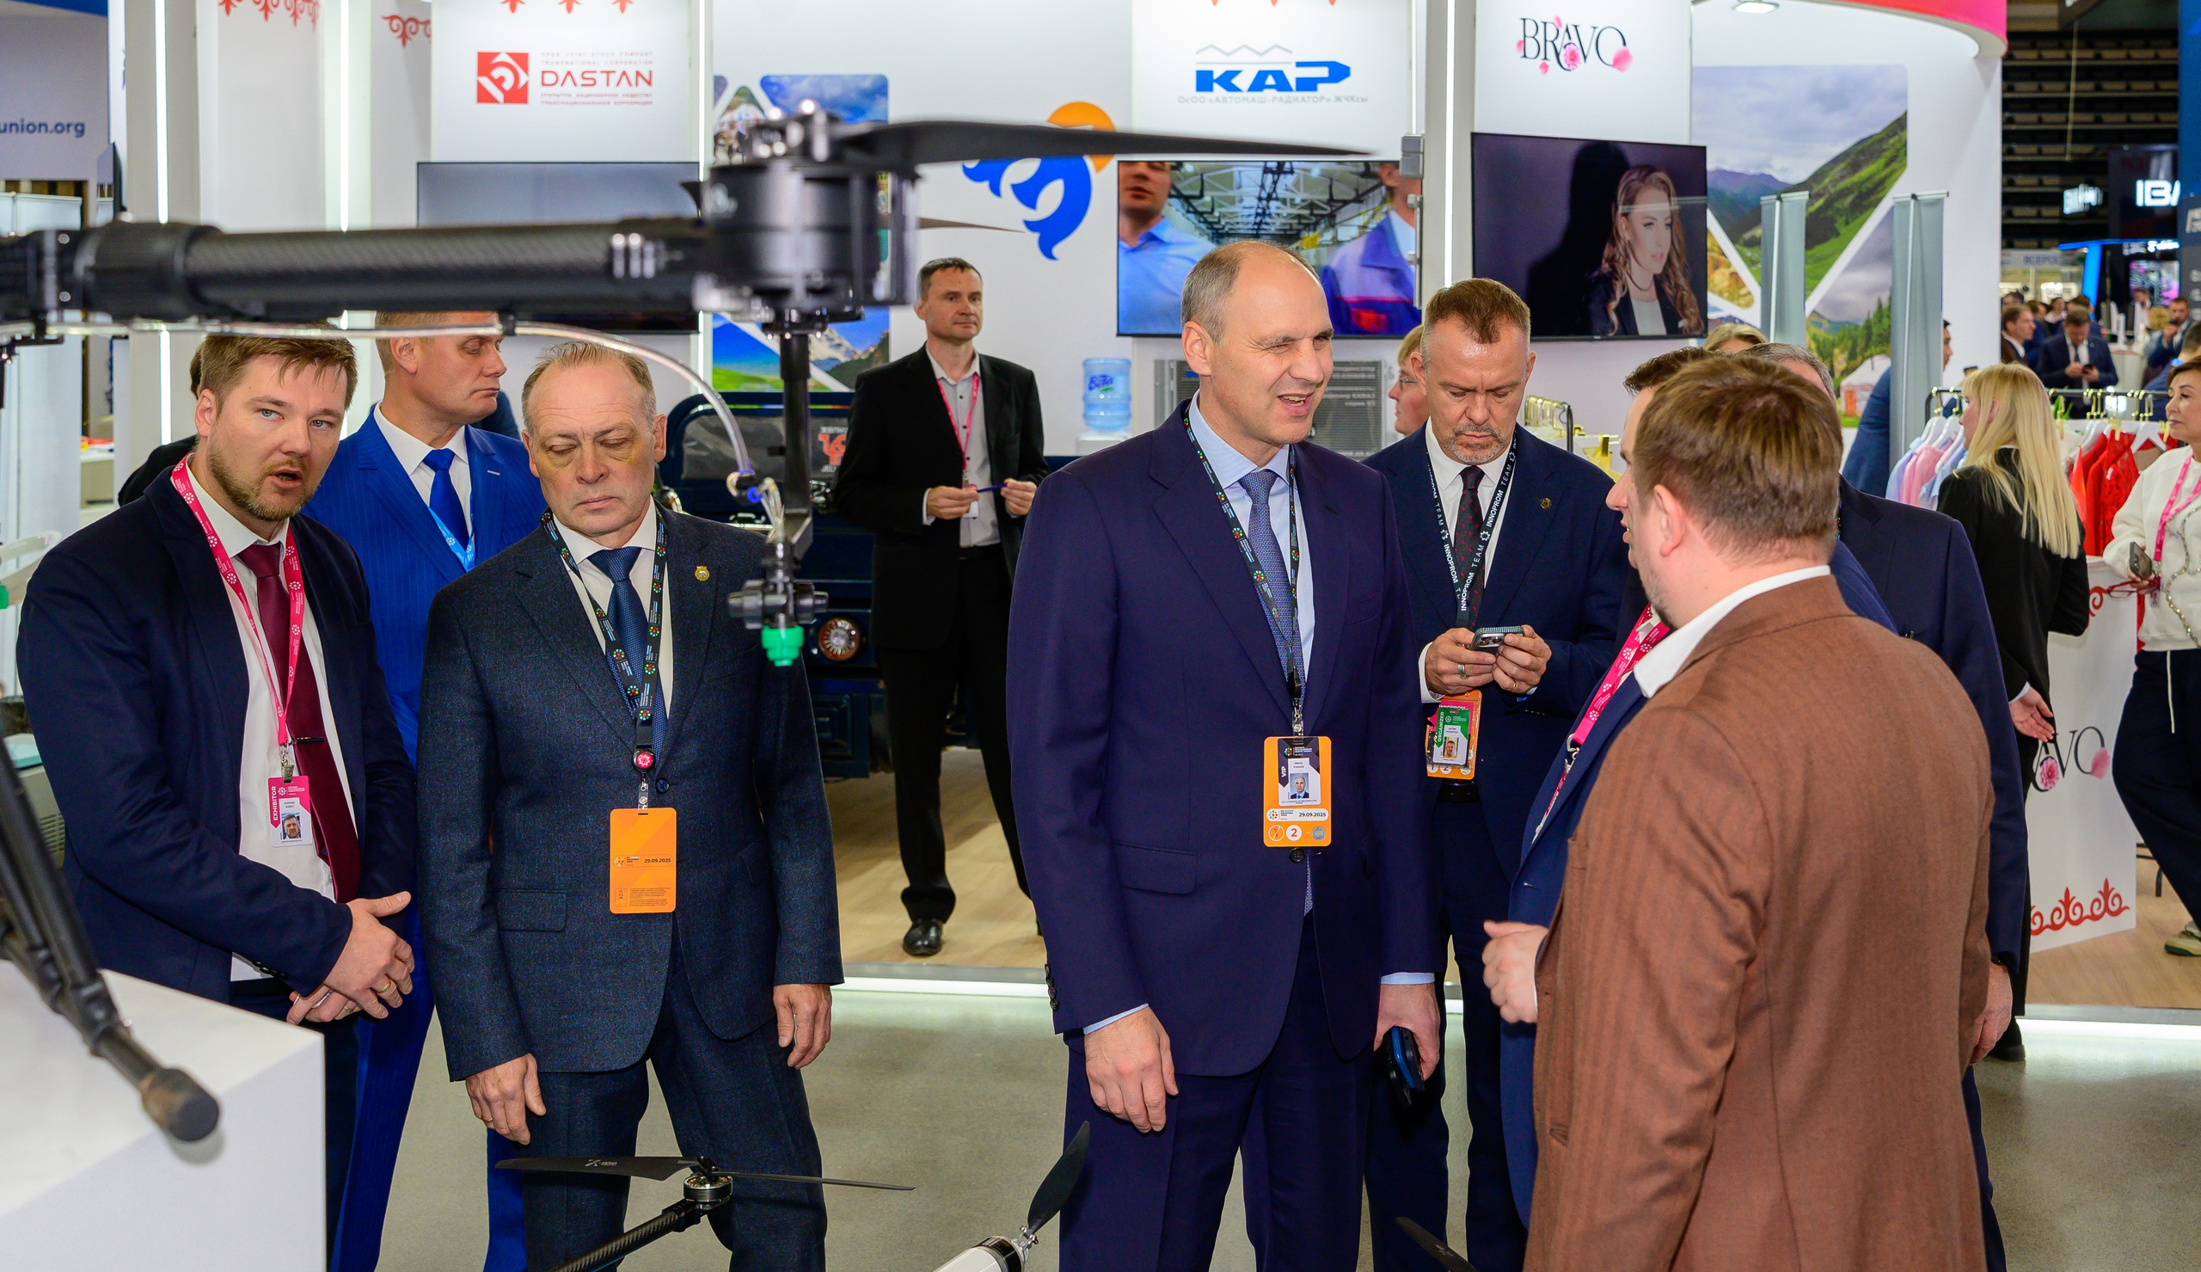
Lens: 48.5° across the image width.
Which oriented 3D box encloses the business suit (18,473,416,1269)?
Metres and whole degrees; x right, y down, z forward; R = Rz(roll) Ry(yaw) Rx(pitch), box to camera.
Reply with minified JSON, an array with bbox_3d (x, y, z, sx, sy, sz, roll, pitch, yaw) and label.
[{"bbox_3d":[-1.098,0.519,3.080,0.420,1.450,0.550,4,6,40],"label":"business suit"}]

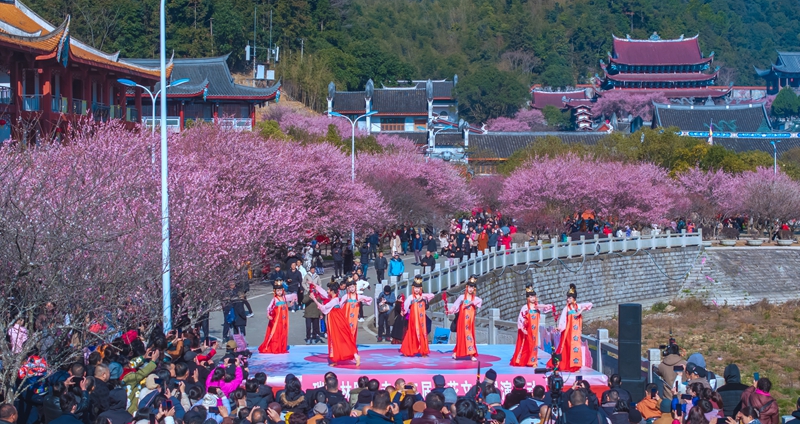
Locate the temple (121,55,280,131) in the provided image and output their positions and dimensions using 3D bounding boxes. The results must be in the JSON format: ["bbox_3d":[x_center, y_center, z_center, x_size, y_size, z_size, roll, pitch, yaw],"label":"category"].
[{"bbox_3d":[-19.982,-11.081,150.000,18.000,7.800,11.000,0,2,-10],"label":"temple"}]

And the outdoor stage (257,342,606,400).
[{"bbox_3d":[0.250,3.461,34.197,7.300,0.700,5.600,0,1,-5],"label":"outdoor stage"}]

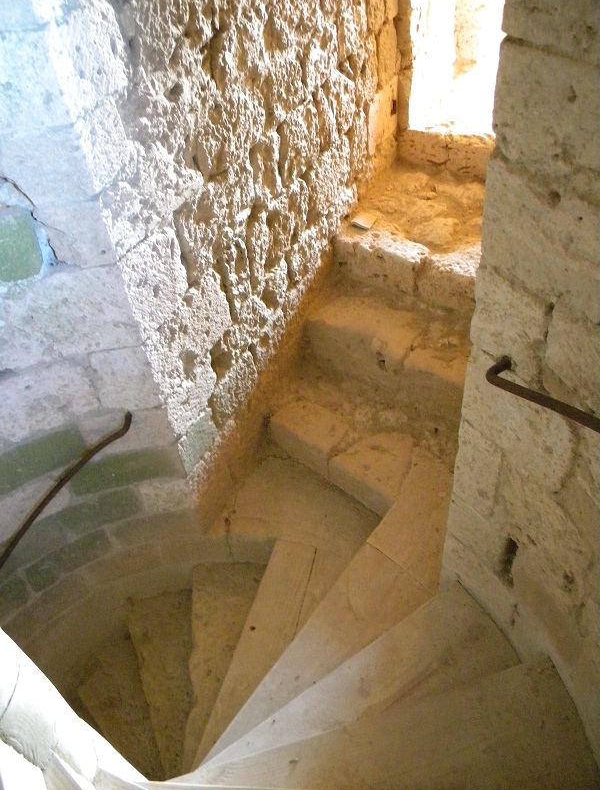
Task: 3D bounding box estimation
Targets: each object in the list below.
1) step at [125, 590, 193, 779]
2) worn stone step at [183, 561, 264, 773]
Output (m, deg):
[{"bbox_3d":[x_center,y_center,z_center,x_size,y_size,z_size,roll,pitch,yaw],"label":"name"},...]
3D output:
[{"bbox_3d":[-0.545,1.248,2.846,0.356,0.170,0.827,-14,43,-8],"label":"step"},{"bbox_3d":[-0.298,1.128,2.667,0.397,0.170,0.881,-2,43,5],"label":"worn stone step"}]

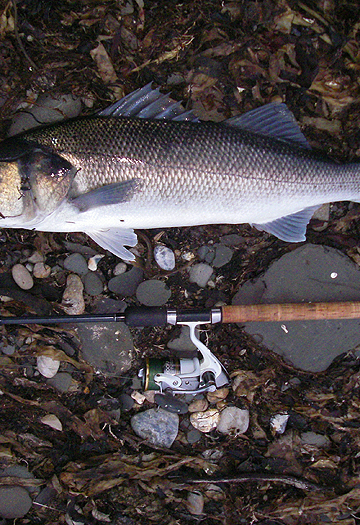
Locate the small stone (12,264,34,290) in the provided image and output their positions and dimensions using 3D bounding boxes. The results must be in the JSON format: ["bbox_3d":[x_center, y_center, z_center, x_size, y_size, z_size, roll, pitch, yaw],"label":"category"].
[{"bbox_3d":[-0.215,0.021,1.054,0.024,0.018,0.038,-30,80,-6],"label":"small stone"}]

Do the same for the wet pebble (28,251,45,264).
[{"bbox_3d":[-0.197,-0.005,1.056,0.022,0.011,0.015,-10,78,-2],"label":"wet pebble"}]

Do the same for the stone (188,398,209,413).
[{"bbox_3d":[0.024,0.185,0.992,0.026,0.011,0.015,-8,79,-2],"label":"stone"}]

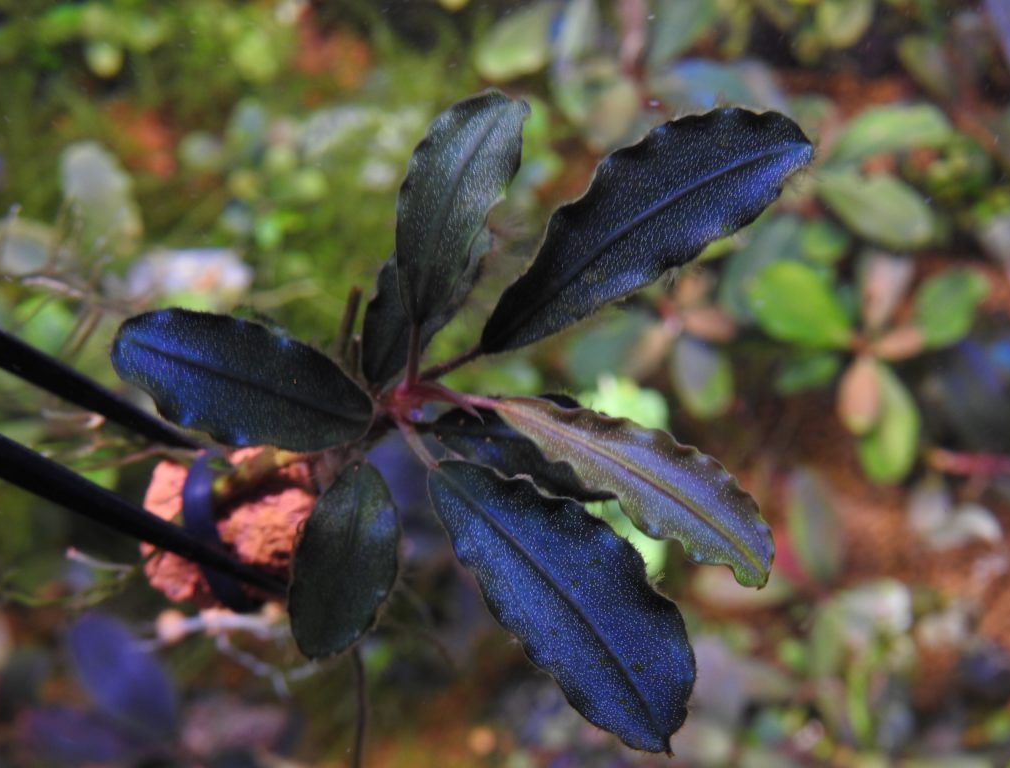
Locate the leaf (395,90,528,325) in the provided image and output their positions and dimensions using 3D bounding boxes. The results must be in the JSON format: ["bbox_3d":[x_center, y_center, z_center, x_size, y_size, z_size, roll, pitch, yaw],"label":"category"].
[{"bbox_3d":[-0.010,-0.028,0.250,0.016,0.038,0.007,26,16,-2],"label":"leaf"}]

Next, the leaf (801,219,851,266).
[{"bbox_3d":[0.077,-0.035,0.395,0.012,0.004,0.013,-23,68,-3],"label":"leaf"}]

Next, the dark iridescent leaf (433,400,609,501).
[{"bbox_3d":[0.005,0.008,0.261,0.035,0.005,0.015,15,84,3],"label":"dark iridescent leaf"}]

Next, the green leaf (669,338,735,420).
[{"bbox_3d":[0.045,-0.002,0.378,0.014,0.004,0.020,-10,71,1],"label":"green leaf"}]

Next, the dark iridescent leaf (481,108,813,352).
[{"bbox_3d":[0.018,-0.025,0.248,0.059,0.019,0.009,-31,-2,14],"label":"dark iridescent leaf"}]

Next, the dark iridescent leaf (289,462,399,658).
[{"bbox_3d":[-0.025,0.028,0.257,0.017,0.004,0.031,14,79,-3],"label":"dark iridescent leaf"}]

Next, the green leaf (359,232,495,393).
[{"bbox_3d":[-0.015,-0.014,0.263,0.014,0.005,0.031,32,87,-1],"label":"green leaf"}]

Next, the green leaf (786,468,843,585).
[{"bbox_3d":[0.070,0.032,0.365,0.012,0.004,0.027,-8,67,4],"label":"green leaf"}]

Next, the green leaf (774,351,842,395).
[{"bbox_3d":[0.072,-0.002,0.385,0.017,0.004,0.009,-27,66,-6],"label":"green leaf"}]

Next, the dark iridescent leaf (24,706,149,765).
[{"bbox_3d":[-0.090,0.076,0.350,0.028,0.005,0.010,14,62,-3],"label":"dark iridescent leaf"}]

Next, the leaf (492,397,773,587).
[{"bbox_3d":[0.020,0.013,0.248,0.051,0.008,0.016,33,86,18],"label":"leaf"}]

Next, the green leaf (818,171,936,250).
[{"bbox_3d":[0.091,-0.043,0.395,0.031,0.005,0.018,31,76,17],"label":"green leaf"}]

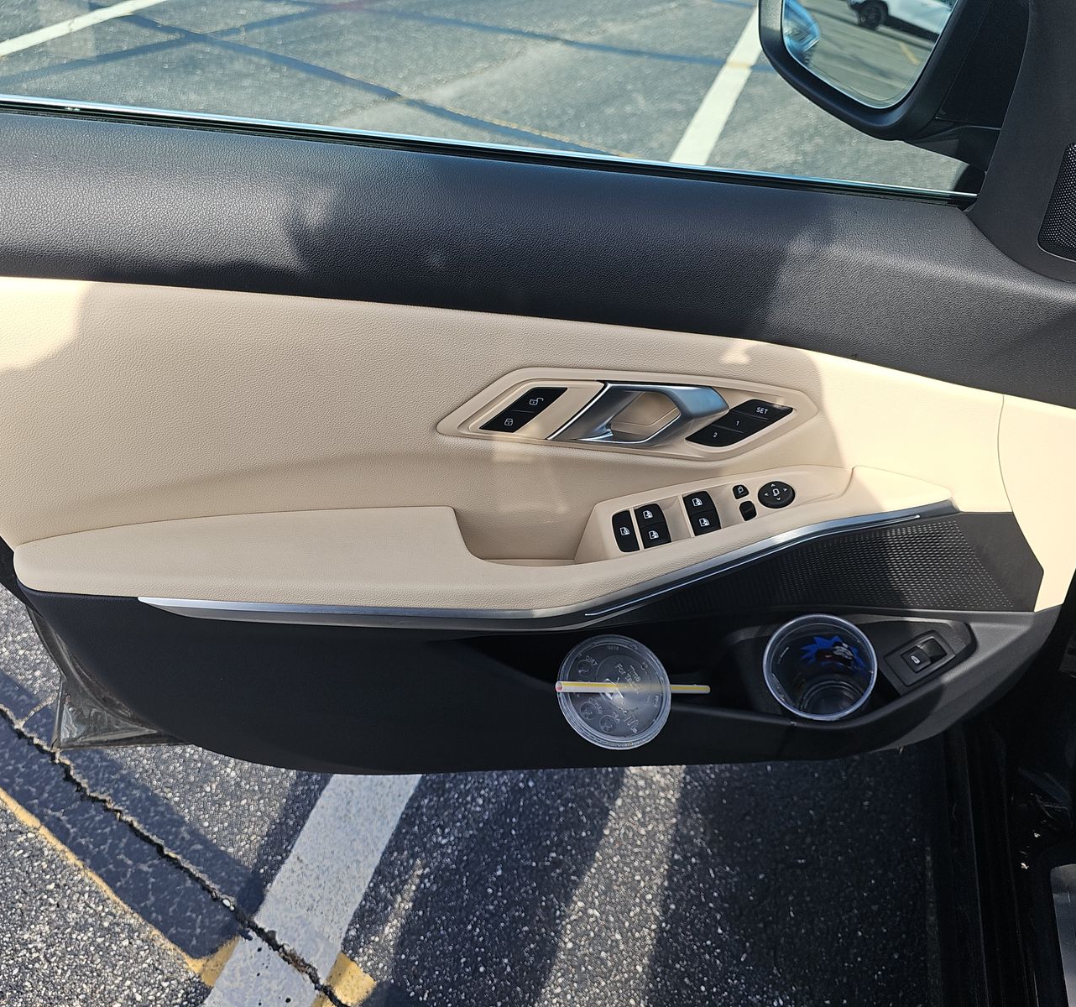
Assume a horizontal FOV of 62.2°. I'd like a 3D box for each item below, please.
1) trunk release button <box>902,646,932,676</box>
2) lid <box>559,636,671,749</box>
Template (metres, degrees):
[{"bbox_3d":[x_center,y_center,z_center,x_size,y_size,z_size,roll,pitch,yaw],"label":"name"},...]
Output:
[{"bbox_3d":[0.341,0.141,0.803,0.016,0.007,0.020,-32,56,0],"label":"trunk release button"},{"bbox_3d":[0.067,0.157,0.759,0.101,0.014,0.101,5,61,-9],"label":"lid"}]

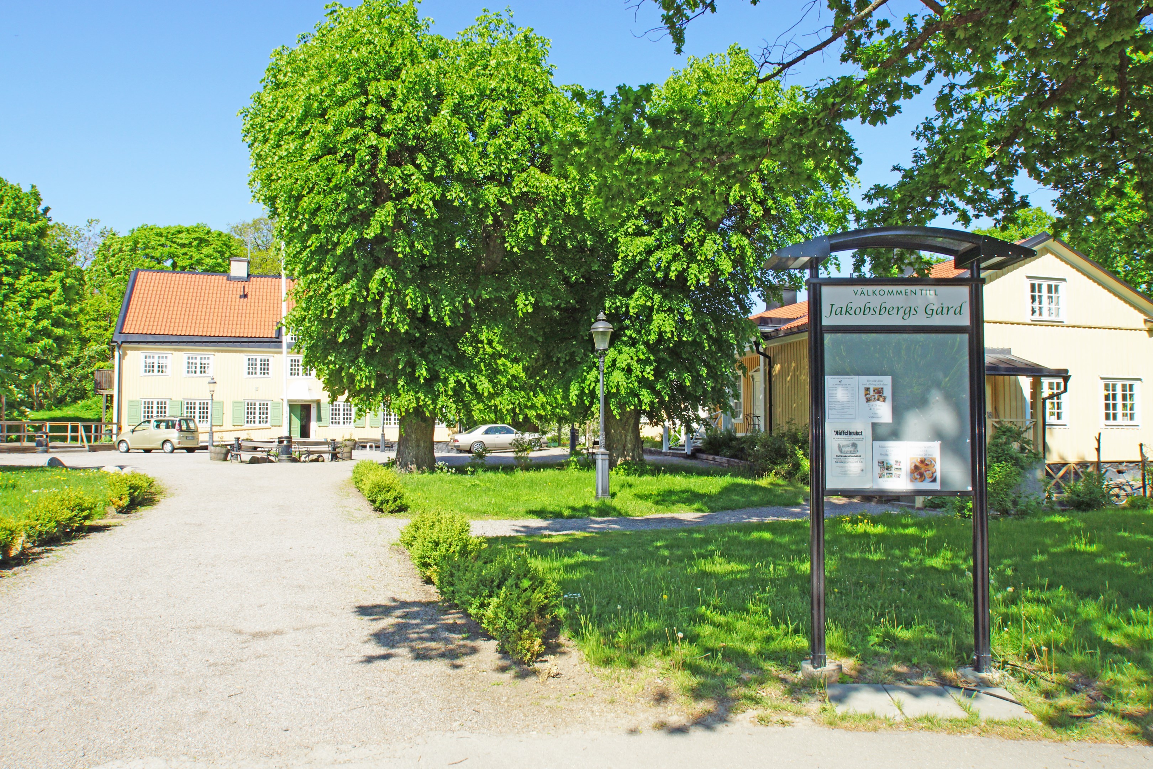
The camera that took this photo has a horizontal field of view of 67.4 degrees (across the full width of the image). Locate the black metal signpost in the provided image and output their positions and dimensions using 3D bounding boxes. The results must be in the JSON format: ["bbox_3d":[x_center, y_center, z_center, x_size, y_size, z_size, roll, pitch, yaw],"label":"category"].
[{"bbox_3d":[2.009,0.449,5.446,1.570,2.750,0.530,0,-3,4],"label":"black metal signpost"}]

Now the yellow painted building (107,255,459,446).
[{"bbox_3d":[-17.740,-1.850,55.442,19.451,11.500,11.200,1,-3,-17],"label":"yellow painted building"}]

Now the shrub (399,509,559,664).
[{"bbox_3d":[-1.052,1.665,8.311,0.620,0.520,5.450,1,-3,-19],"label":"shrub"}]

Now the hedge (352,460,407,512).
[{"bbox_3d":[-3.950,1.968,17.274,0.650,0.650,5.400,1,-3,-19],"label":"hedge"}]

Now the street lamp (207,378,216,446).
[{"bbox_3d":[-18.469,1.479,43.776,0.460,3.770,0.460,1,-3,-17],"label":"street lamp"}]

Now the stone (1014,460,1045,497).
[{"bbox_3d":[11.250,2.445,21.414,0.800,1.050,0.600,1,-3,-17],"label":"stone"}]

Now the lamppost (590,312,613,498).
[{"bbox_3d":[0.521,0.426,17.398,0.470,3.780,0.470,0,-3,0],"label":"lamppost"}]

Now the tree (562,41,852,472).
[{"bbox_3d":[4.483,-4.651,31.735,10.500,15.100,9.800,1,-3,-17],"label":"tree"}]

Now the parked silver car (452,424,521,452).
[{"bbox_3d":[-3.665,2.569,41.727,4.680,1.390,1.750,1,-3,-19],"label":"parked silver car"}]

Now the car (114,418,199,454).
[{"bbox_3d":[-20.055,2.409,41.332,3.860,1.700,1.690,-1,-3,15],"label":"car"}]

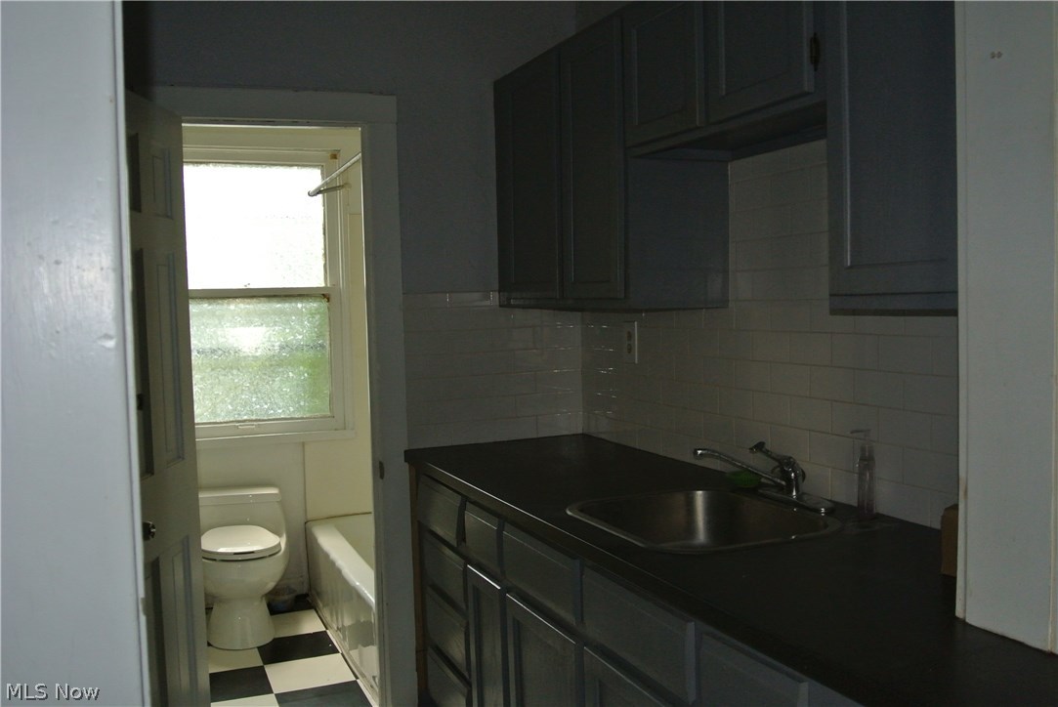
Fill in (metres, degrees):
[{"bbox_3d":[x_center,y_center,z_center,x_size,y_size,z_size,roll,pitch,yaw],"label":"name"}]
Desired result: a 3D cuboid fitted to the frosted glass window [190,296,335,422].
[{"bbox_3d":[-1.283,0.028,4.690,0.706,0.580,0.040,-3,3,-22],"label":"frosted glass window"}]

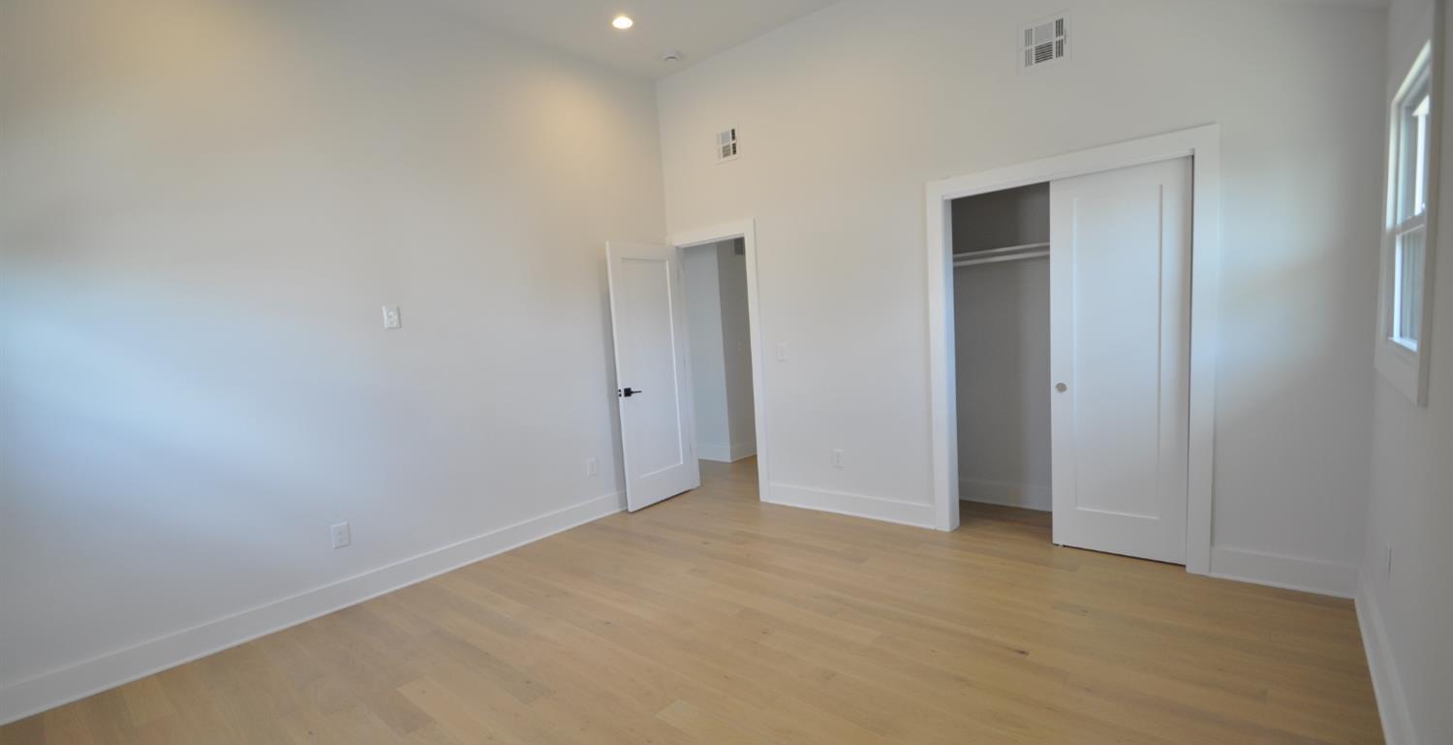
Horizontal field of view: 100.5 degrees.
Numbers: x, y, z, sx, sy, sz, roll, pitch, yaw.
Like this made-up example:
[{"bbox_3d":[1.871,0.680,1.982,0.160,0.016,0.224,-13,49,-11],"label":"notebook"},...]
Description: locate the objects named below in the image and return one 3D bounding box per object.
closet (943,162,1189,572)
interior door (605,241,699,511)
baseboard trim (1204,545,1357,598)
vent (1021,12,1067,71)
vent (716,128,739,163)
[{"bbox_3d":[2.008,-0.047,3.575,1.200,2.060,0.620,1,7,40],"label":"closet"},{"bbox_3d":[-0.545,0.008,4.774,0.040,2.020,0.770,1,7,40],"label":"interior door"},{"bbox_3d":[2.617,0.942,2.862,0.510,0.157,0.018,1,7,40],"label":"baseboard trim"},{"bbox_3d":[1.677,-1.744,3.196,0.238,0.243,0.020,1,7,40],"label":"vent"},{"bbox_3d":[0.011,-1.725,4.592,0.225,0.225,0.020,1,7,40],"label":"vent"}]

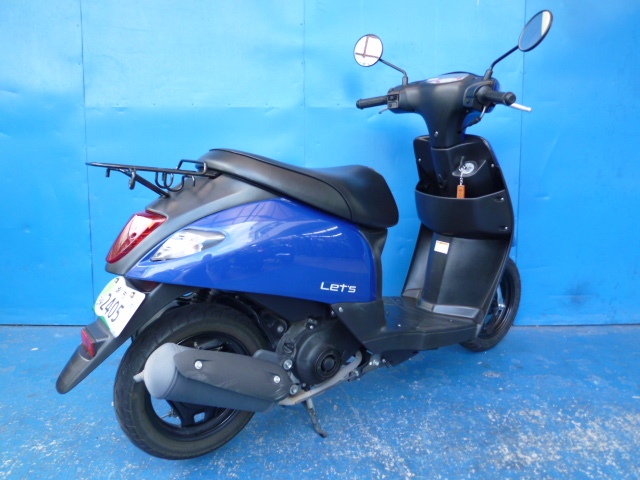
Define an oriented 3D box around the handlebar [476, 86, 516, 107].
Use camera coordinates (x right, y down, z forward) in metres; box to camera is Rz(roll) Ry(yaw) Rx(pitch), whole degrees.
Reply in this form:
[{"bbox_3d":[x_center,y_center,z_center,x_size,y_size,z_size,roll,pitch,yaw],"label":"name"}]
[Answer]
[{"bbox_3d":[0.470,-0.377,1.278,0.038,0.038,0.135,-3,13,-21],"label":"handlebar"}]

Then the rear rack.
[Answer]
[{"bbox_3d":[-0.353,-0.134,1.055,0.280,0.095,0.185,-7,15,-34],"label":"rear rack"}]

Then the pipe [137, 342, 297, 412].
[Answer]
[{"bbox_3d":[-0.223,0.327,1.091,0.410,0.130,0.135,23,-3,-37],"label":"pipe"}]

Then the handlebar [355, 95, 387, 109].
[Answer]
[{"bbox_3d":[0.183,-0.477,1.675,0.130,0.036,0.036,12,16,39],"label":"handlebar"}]

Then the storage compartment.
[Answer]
[{"bbox_3d":[0.431,-0.097,1.629,0.135,0.175,0.420,-7,15,-34],"label":"storage compartment"}]

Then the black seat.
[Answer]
[{"bbox_3d":[-0.045,-0.132,1.278,0.620,0.215,0.250,-7,15,-34],"label":"black seat"}]

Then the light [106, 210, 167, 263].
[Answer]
[{"bbox_3d":[-0.405,-0.008,1.048,0.130,0.110,0.125,-7,15,-34],"label":"light"}]

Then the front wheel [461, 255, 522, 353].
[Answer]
[{"bbox_3d":[0.643,0.240,1.863,0.398,0.398,0.082,-7,15,-34],"label":"front wheel"}]

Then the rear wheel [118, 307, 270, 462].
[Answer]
[{"bbox_3d":[-0.304,0.355,1.209,0.398,0.398,0.085,-7,15,-34],"label":"rear wheel"}]

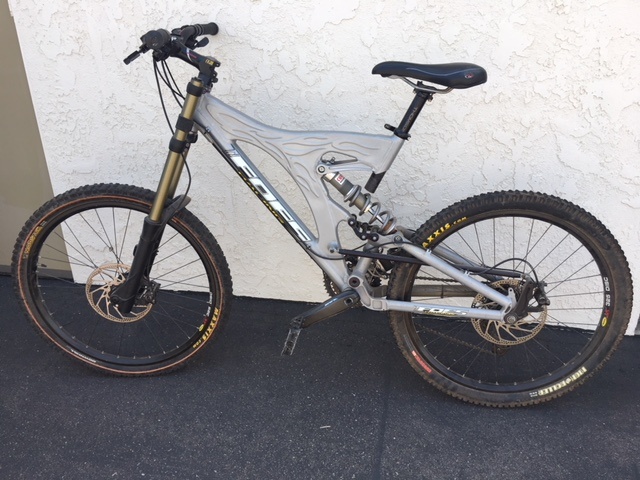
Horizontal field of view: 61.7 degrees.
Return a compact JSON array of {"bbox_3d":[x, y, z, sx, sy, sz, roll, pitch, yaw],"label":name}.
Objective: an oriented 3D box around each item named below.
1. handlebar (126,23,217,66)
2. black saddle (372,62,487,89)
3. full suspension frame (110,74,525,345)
[{"bbox_3d":[-0.367,-0.521,1.417,0.127,0.092,0.694,-1,23,0],"label":"handlebar"},{"bbox_3d":[0.279,-0.422,1.376,0.286,0.068,0.144,2,20,7],"label":"black saddle"},{"bbox_3d":[-0.028,-0.104,1.533,1.204,0.703,0.194,2,20,7],"label":"full suspension frame"}]

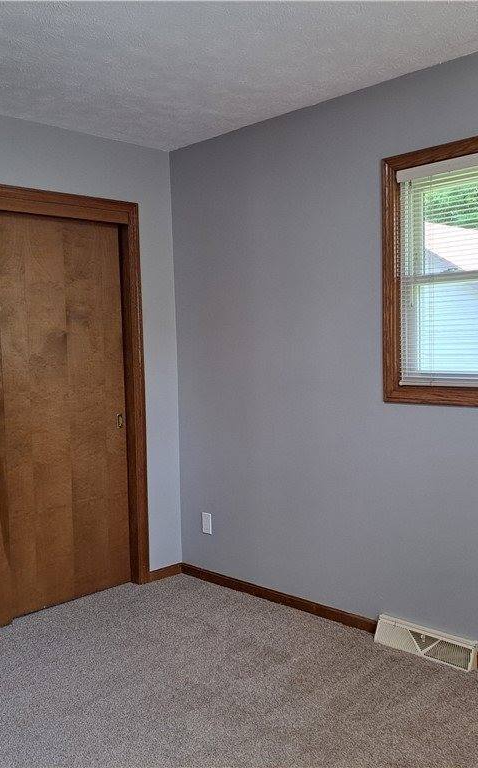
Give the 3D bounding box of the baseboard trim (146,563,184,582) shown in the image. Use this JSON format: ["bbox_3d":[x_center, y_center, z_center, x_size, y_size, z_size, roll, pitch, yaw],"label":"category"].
[{"bbox_3d":[-0.418,1.081,4.064,0.013,0.072,0.240,2,5,45],"label":"baseboard trim"}]

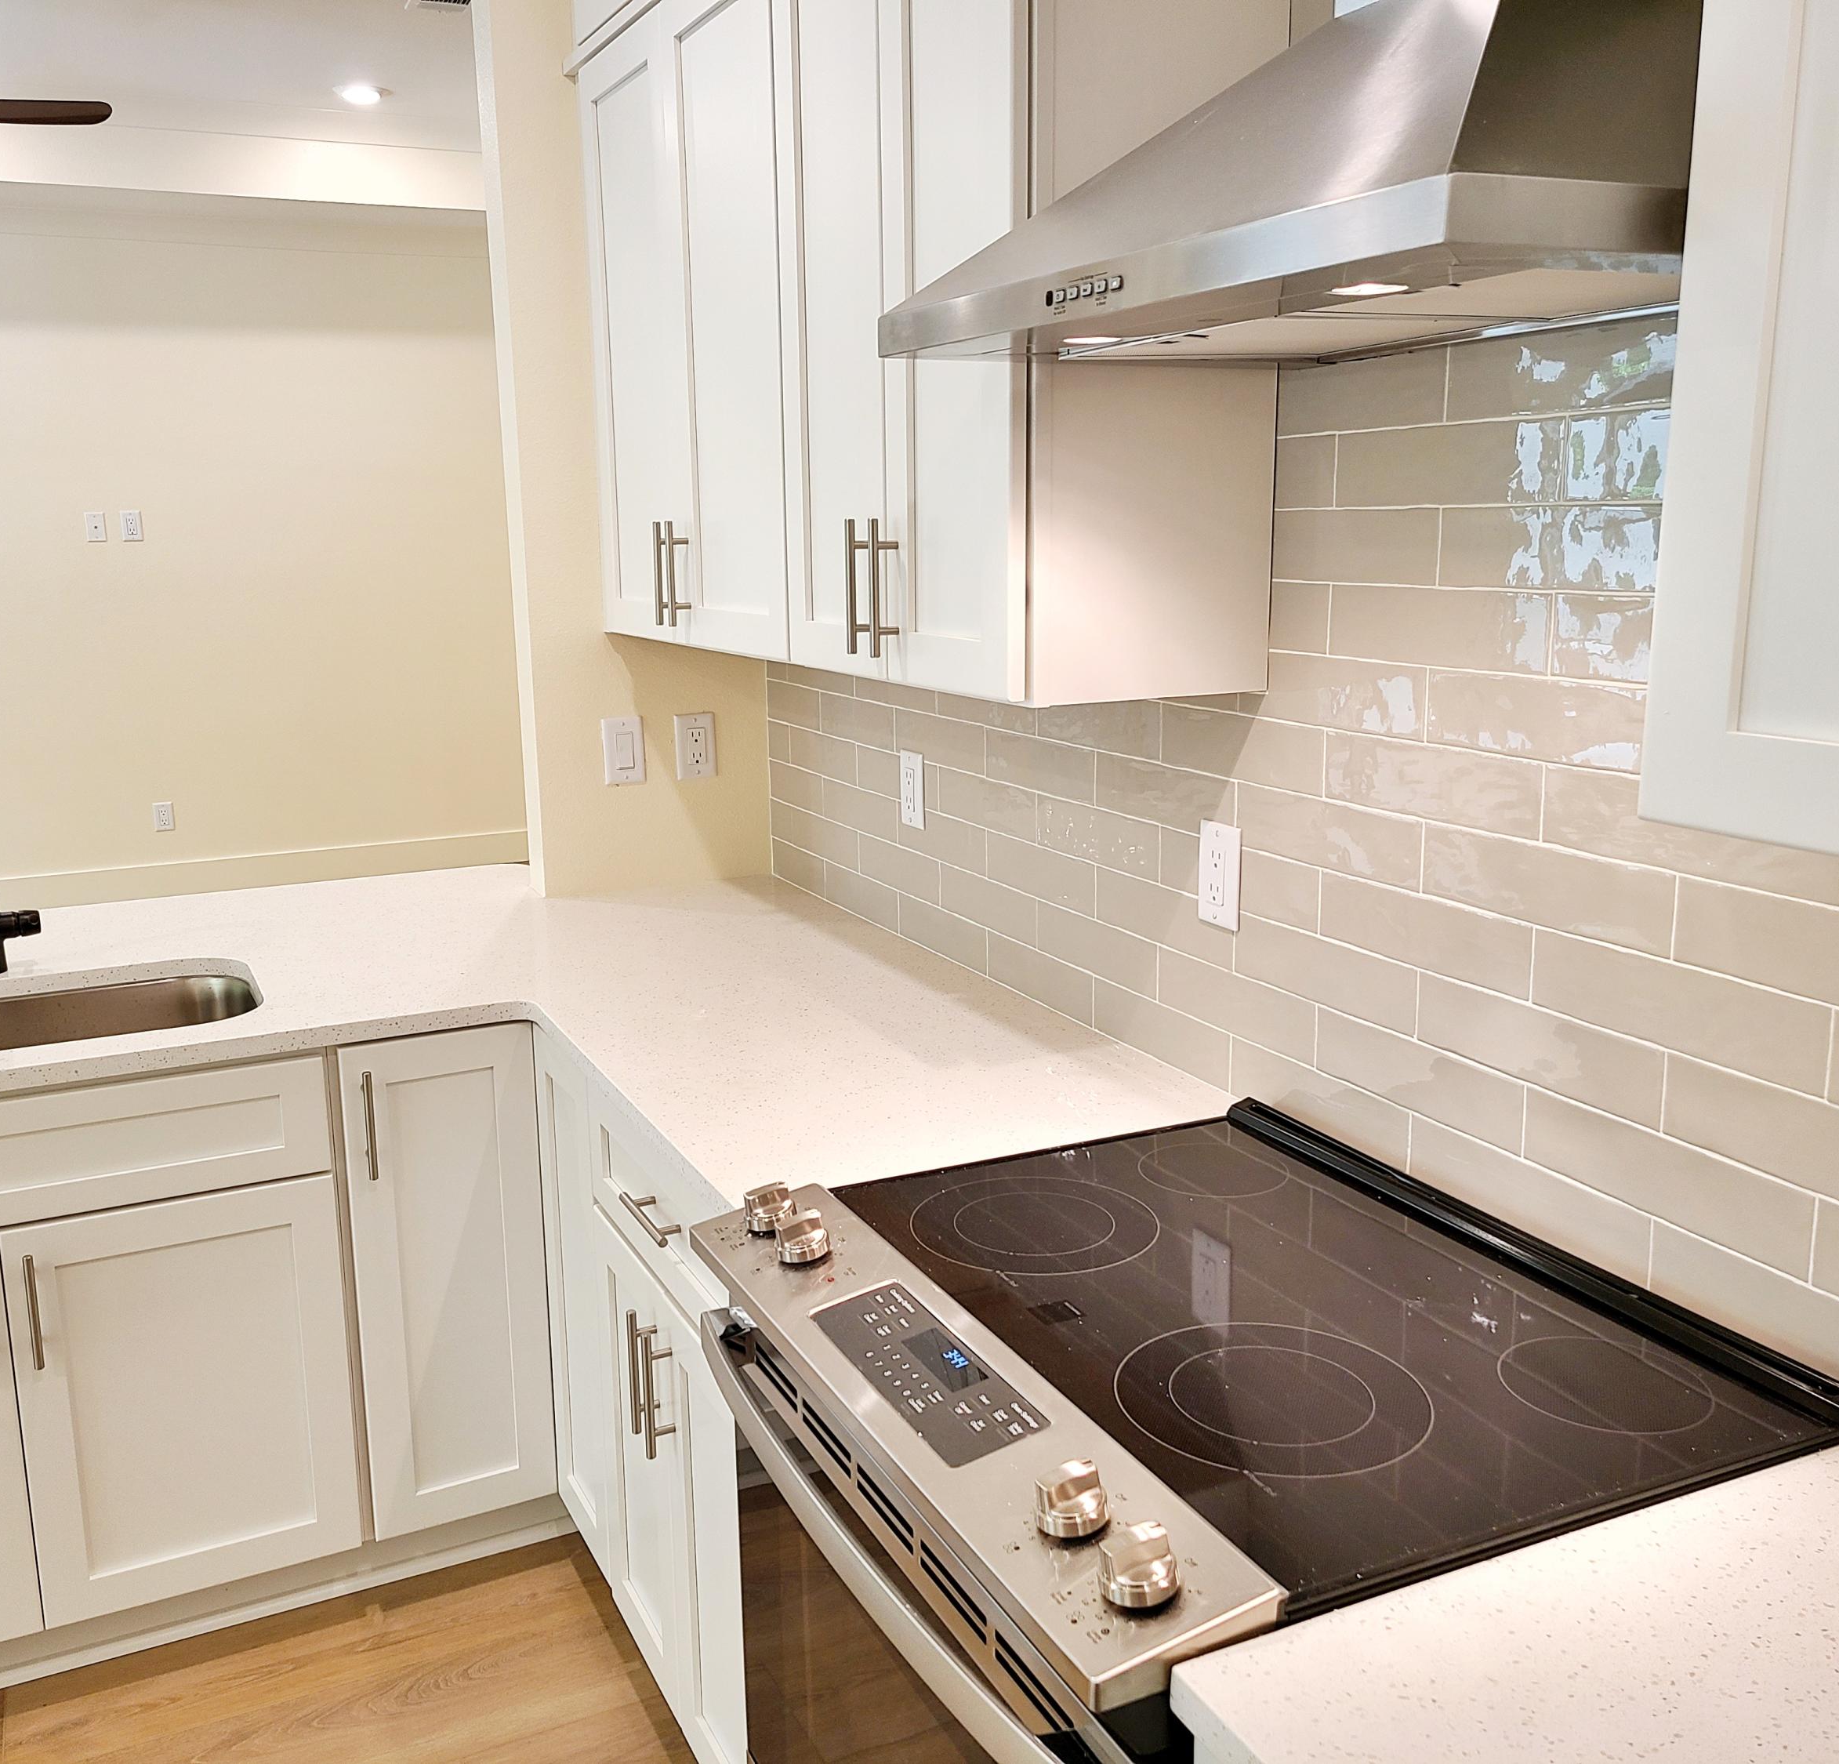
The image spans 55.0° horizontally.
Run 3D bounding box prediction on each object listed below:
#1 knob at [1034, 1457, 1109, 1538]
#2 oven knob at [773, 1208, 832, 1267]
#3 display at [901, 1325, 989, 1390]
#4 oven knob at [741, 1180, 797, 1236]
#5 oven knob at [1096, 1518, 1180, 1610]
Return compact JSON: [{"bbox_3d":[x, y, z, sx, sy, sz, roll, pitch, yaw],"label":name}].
[{"bbox_3d":[0.100,0.409,1.172,0.049,0.038,0.049,-8,15,2],"label":"knob"},{"bbox_3d":[-0.106,0.323,1.599,0.049,0.038,0.049,-8,15,2],"label":"oven knob"},{"bbox_3d":[0.020,0.379,1.400,0.033,0.005,0.094,-15,16,-23],"label":"display"},{"bbox_3d":[-0.142,0.310,1.665,0.049,0.038,0.049,-15,16,-23],"label":"oven knob"},{"bbox_3d":[0.135,0.425,1.095,0.049,0.038,0.049,-15,16,-23],"label":"oven knob"}]

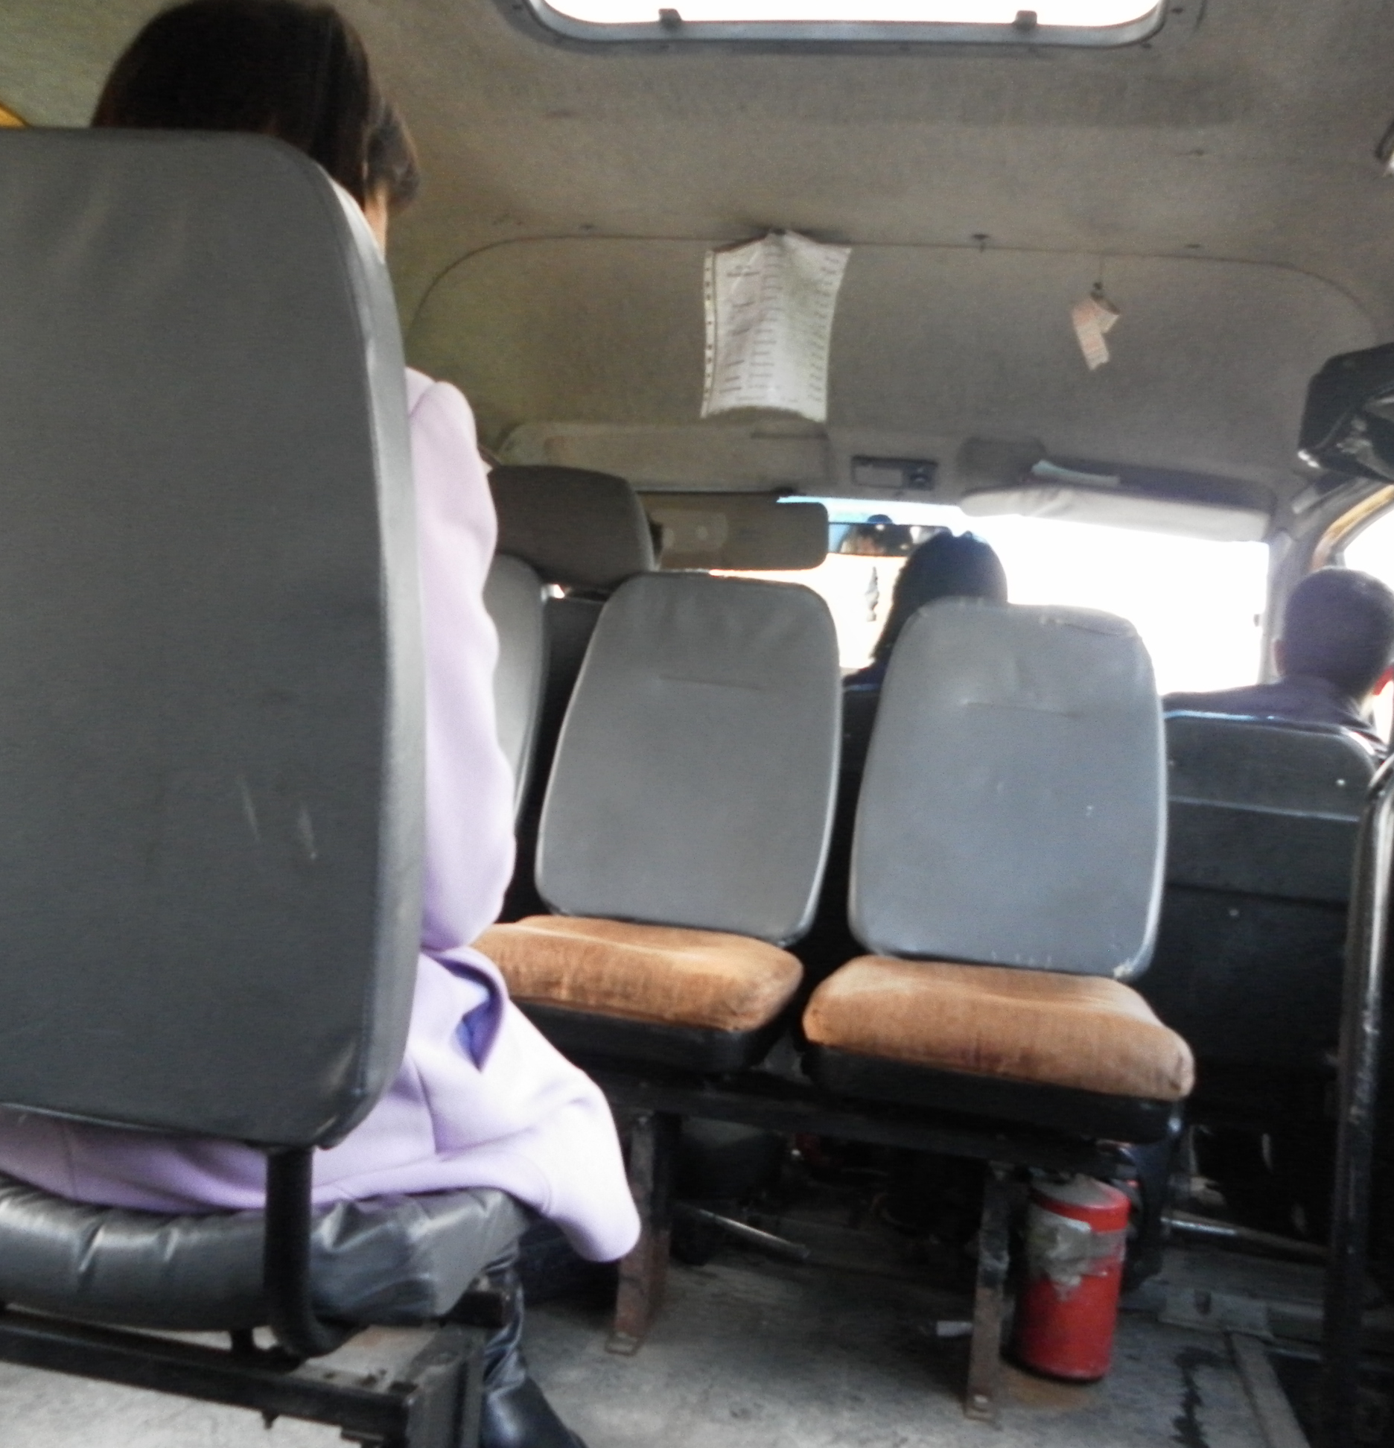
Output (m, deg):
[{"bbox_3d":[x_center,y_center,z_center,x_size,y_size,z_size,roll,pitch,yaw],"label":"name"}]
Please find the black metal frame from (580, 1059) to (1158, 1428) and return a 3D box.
[{"bbox_3d":[0.139,0.574,1.861,0.680,0.285,0.340,5,0,11],"label":"black metal frame"}]

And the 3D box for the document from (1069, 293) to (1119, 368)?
[{"bbox_3d":[0.648,-0.642,2.538,0.070,0.125,0.040,5,0,11],"label":"document"}]

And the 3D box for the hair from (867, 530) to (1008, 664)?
[{"bbox_3d":[0.385,-0.182,2.433,0.200,0.225,0.220,5,0,11],"label":"hair"}]

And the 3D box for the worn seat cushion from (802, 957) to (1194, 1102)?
[{"bbox_3d":[0.337,0.328,1.761,0.390,0.090,0.380,5,0,11],"label":"worn seat cushion"}]

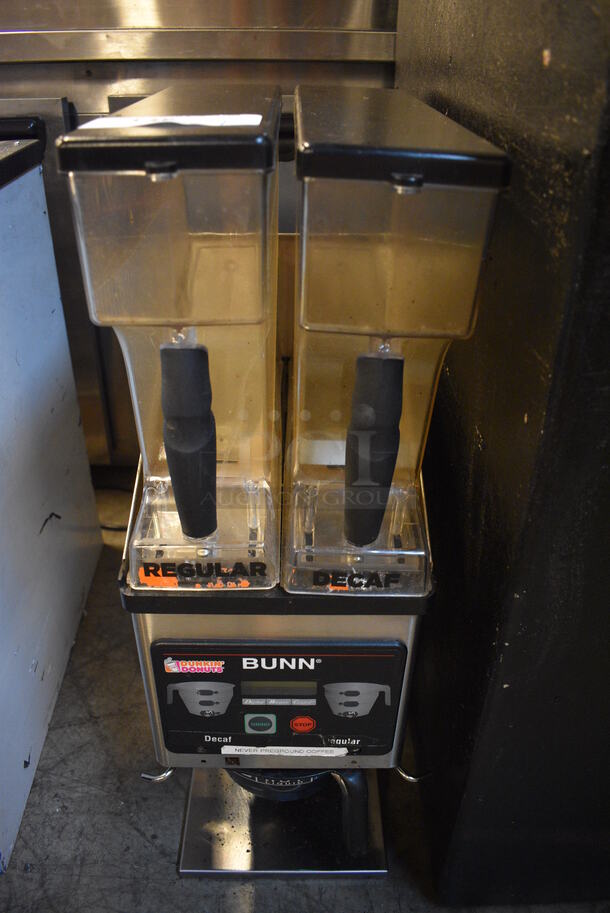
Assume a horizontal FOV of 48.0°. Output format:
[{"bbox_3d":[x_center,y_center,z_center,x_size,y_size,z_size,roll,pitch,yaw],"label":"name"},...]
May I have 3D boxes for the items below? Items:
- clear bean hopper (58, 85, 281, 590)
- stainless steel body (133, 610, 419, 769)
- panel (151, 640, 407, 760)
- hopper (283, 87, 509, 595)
[{"bbox_3d":[-0.075,-0.115,0.556,0.109,0.304,0.370,0,32,-2],"label":"clear bean hopper"},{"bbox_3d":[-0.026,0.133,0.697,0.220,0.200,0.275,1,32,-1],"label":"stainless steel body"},{"bbox_3d":[-0.021,0.203,0.577,0.200,0.141,0.012,1,32,-1],"label":"panel"},{"bbox_3d":[0.041,-0.109,0.552,0.109,0.304,0.370,1,32,-1],"label":"hopper"}]

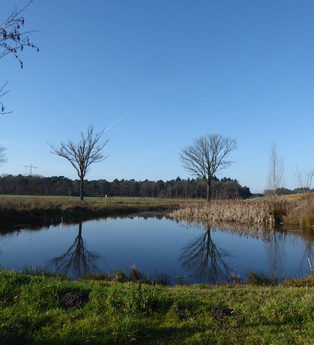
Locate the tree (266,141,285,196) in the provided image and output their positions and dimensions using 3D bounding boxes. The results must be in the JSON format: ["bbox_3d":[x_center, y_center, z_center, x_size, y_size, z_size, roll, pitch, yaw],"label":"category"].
[{"bbox_3d":[16.409,-0.312,46.000,2.710,8.380,2.580,0,-4,20],"label":"tree"}]

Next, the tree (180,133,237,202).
[{"bbox_3d":[9.999,-0.922,64.500,11.040,13.690,10.480,0,-4,9],"label":"tree"}]

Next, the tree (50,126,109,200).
[{"bbox_3d":[-13.764,-1.554,59.000,10.440,13.230,9.610,2,-4,-13],"label":"tree"}]

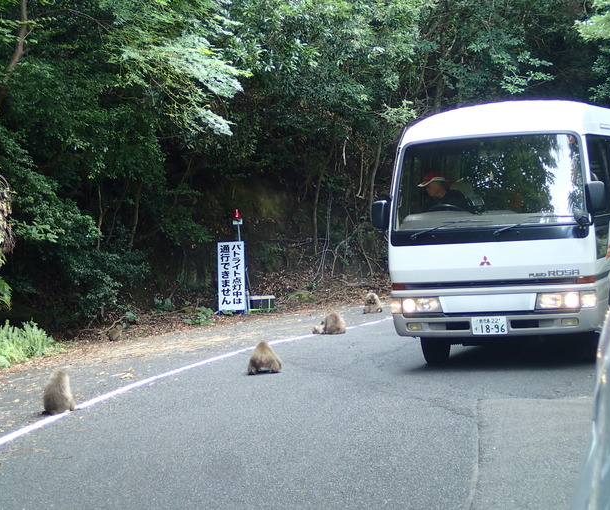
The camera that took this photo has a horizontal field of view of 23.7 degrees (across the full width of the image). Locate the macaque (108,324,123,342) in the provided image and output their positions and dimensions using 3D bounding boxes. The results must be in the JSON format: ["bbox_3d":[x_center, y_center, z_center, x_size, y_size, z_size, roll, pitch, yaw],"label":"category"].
[{"bbox_3d":[-2.607,1.080,20.000,0.220,0.240,0.170,-3,2,-3],"label":"macaque"}]

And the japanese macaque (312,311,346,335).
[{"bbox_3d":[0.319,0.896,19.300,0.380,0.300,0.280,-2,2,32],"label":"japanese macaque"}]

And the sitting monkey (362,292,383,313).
[{"bbox_3d":[1.049,0.757,22.600,0.310,0.320,0.300,-3,2,5],"label":"sitting monkey"}]

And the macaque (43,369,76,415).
[{"bbox_3d":[-2.195,1.221,13.000,0.260,0.390,0.300,-2,2,22],"label":"macaque"}]

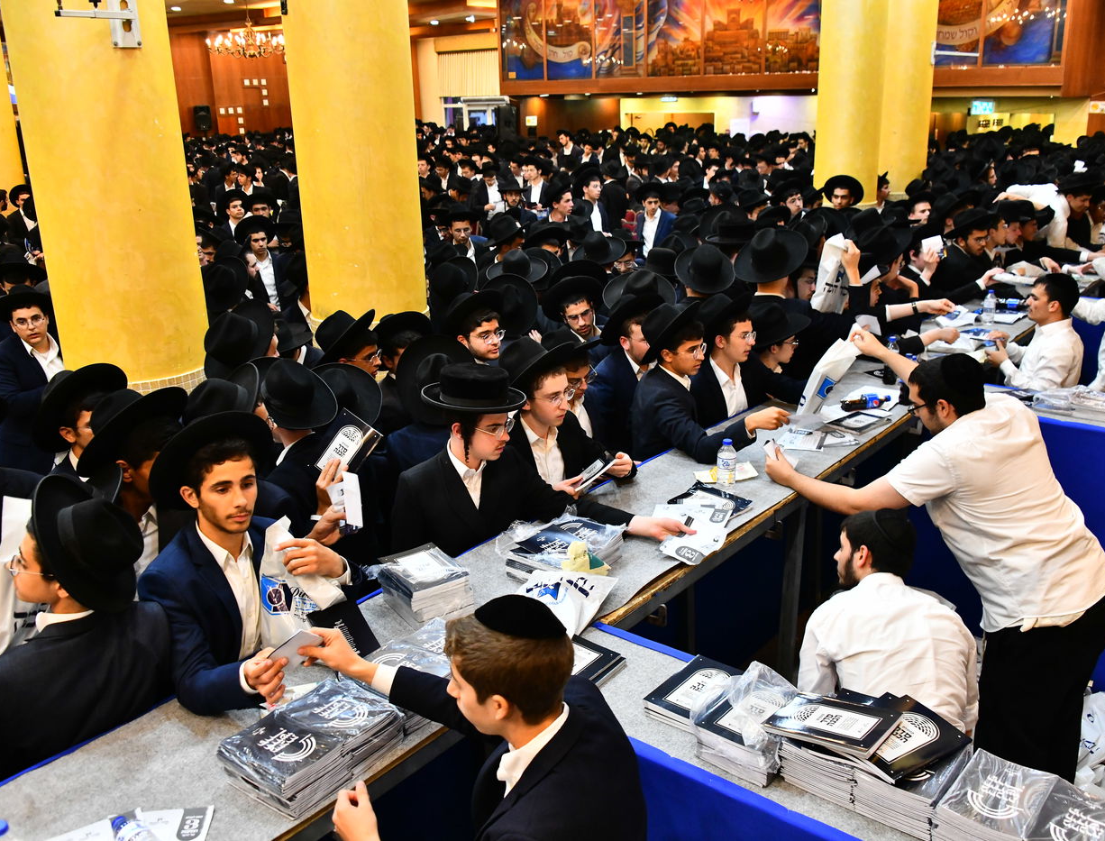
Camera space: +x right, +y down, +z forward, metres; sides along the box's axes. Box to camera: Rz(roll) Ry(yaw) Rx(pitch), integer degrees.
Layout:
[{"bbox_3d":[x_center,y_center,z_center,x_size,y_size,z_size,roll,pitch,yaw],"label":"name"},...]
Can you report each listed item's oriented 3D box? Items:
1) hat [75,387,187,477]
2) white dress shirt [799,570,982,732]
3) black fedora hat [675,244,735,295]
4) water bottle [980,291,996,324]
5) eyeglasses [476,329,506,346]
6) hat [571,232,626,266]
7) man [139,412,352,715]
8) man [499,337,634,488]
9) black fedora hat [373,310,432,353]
[{"bbox_3d":[-1.125,0.007,2.550,0.360,0.140,0.320,-34,10,16],"label":"hat"},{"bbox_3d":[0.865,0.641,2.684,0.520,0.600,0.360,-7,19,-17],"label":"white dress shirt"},{"bbox_3d":[0.781,-0.789,5.000,0.310,0.145,0.350,1,45,8],"label":"black fedora hat"},{"bbox_3d":[2.495,-0.649,5.584,0.065,0.197,0.065,-2,17,0],"label":"water bottle"},{"bbox_3d":[-0.284,-0.350,3.976,0.140,0.045,0.140,20,27,32],"label":"eyeglasses"},{"bbox_3d":[0.284,-1.040,5.950,0.330,0.140,0.370,11,43,34],"label":"hat"},{"bbox_3d":[-0.701,0.852,2.452,0.550,1.800,0.550,-17,23,-41],"label":"man"},{"bbox_3d":[-0.005,0.522,3.431,0.460,1.660,0.520,12,22,37],"label":"man"},{"bbox_3d":[-0.646,-0.384,4.100,0.340,0.135,0.310,-26,3,32],"label":"black fedora hat"}]

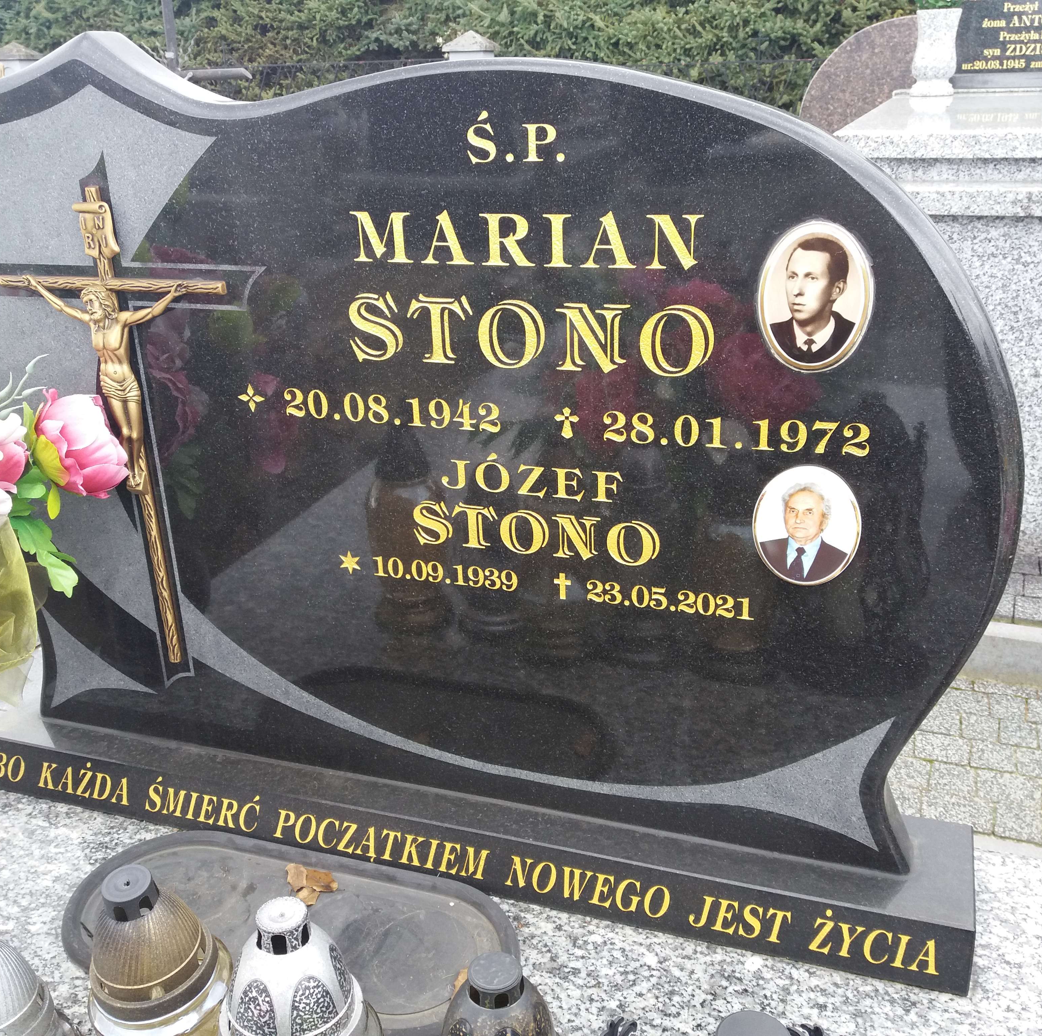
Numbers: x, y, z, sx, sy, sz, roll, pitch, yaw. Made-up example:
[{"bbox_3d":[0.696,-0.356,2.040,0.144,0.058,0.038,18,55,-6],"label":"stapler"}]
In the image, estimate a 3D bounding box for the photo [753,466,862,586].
[{"bbox_3d":[0.250,0.007,0.981,0.093,0.113,0.010,6,22,19],"label":"photo"}]

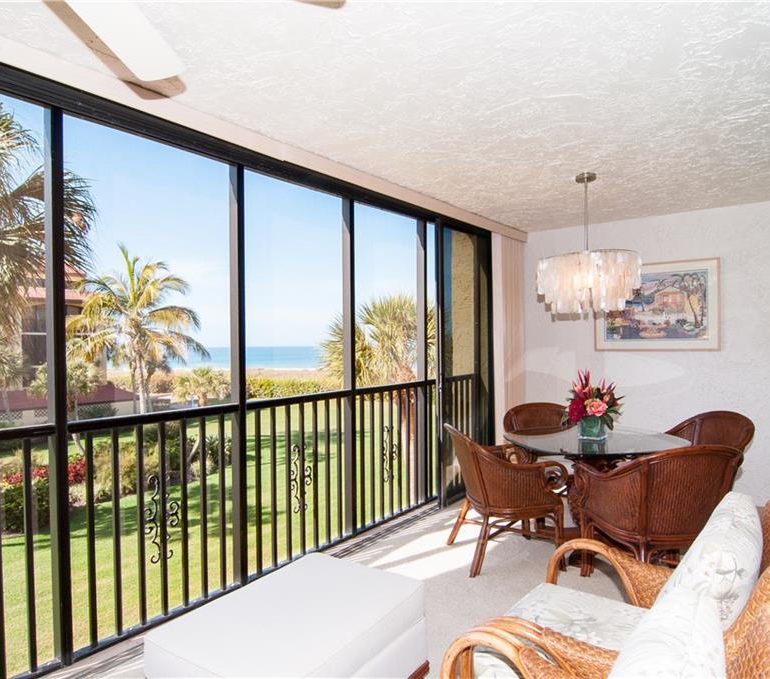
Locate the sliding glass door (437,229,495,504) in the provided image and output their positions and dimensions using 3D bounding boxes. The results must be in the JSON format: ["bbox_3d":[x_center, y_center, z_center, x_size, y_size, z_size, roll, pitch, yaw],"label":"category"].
[{"bbox_3d":[0.707,0.196,4.530,0.091,2.333,1.040,0,0,39],"label":"sliding glass door"}]

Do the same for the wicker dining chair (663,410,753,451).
[{"bbox_3d":[2.053,0.925,3.482,0.677,0.858,0.596,-1,0,-8],"label":"wicker dining chair"}]

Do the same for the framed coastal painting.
[{"bbox_3d":[2.464,-0.295,4.691,1.030,0.803,0.035,0,0,39],"label":"framed coastal painting"}]

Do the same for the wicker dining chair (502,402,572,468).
[{"bbox_3d":[1.278,0.931,3.726,0.596,0.858,0.677,-1,0,-7],"label":"wicker dining chair"}]

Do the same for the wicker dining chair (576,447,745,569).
[{"bbox_3d":[1.470,0.933,2.717,0.596,0.858,0.677,-1,0,-16],"label":"wicker dining chair"}]

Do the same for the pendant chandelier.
[{"bbox_3d":[1.378,-0.639,3.486,0.646,0.929,0.646,0,0,39],"label":"pendant chandelier"}]

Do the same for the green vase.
[{"bbox_3d":[1.313,0.545,3.219,0.151,0.146,0.151,-1,0,0],"label":"green vase"}]

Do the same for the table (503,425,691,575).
[{"bbox_3d":[1.312,0.990,3.236,1.081,0.744,1.081,0,0,39],"label":"table"}]

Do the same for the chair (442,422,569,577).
[{"bbox_3d":[0.706,0.938,3.192,0.677,0.858,0.596,-1,0,-8],"label":"chair"}]

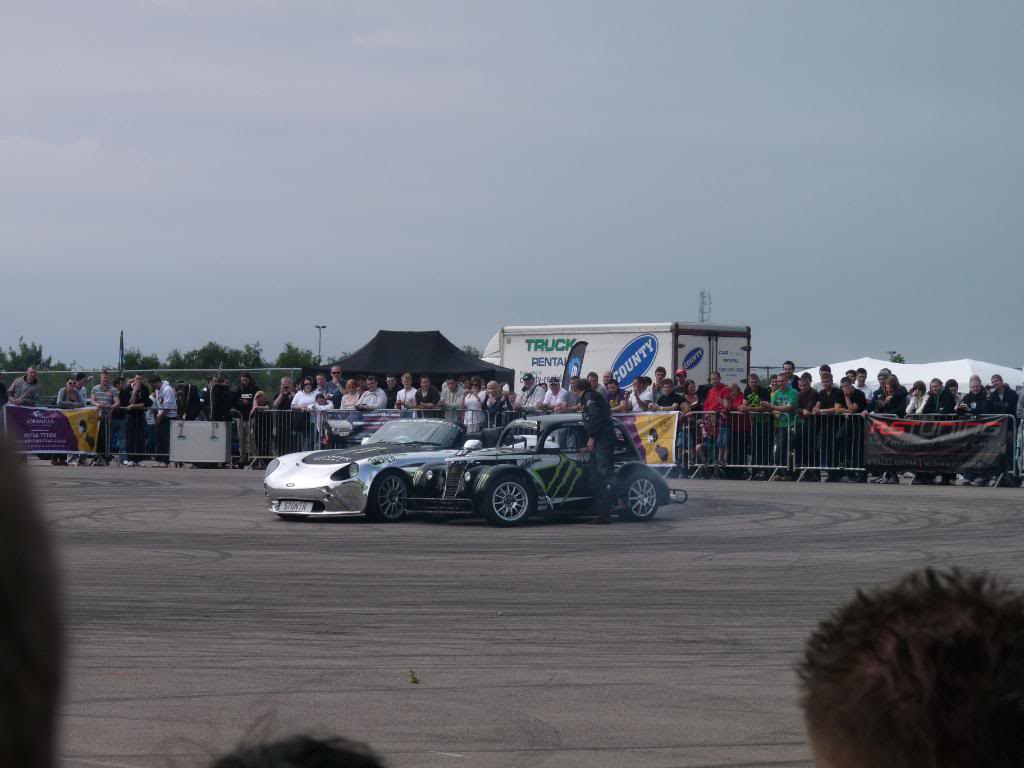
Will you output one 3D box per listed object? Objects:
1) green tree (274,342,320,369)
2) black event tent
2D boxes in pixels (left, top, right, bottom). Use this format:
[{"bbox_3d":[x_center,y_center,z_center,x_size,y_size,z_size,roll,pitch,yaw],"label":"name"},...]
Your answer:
[{"bbox_3d":[-12.504,-0.200,230.000,2.550,4.400,2.500,0,0,0],"label":"green tree"},{"bbox_3d":[-2.400,0.300,93.000,4.500,3.100,3.000,0,0,7],"label":"black event tent"}]

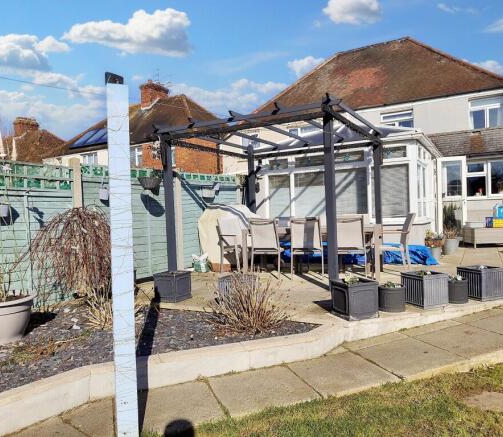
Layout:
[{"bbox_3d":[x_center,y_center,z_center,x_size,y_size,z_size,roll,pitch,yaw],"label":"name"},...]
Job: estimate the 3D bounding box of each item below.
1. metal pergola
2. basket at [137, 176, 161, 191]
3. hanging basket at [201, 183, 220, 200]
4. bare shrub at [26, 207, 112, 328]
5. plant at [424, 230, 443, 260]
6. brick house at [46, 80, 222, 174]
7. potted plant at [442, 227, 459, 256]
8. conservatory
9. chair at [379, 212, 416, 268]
[{"bbox_3d":[0.535,-0.211,7.007,2.601,2.326,3.060,-2,0,28],"label":"metal pergola"},{"bbox_3d":[-1.608,-0.546,6.834,0.377,0.214,0.377,-2,0,0],"label":"basket"},{"bbox_3d":[-0.885,-0.565,9.333,0.286,0.326,0.326,-2,0,29],"label":"hanging basket"},{"bbox_3d":[-1.970,0.487,4.845,1.071,1.204,1.071,-2,0,29],"label":"bare shrub"},{"bbox_3d":[3.647,0.541,8.772,0.367,0.612,0.367,-2,0,29],"label":"plant"},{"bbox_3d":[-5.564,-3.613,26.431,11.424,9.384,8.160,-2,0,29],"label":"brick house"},{"bbox_3d":[4.358,0.504,9.588,0.347,0.632,0.347,-2,0,29],"label":"potted plant"},{"bbox_3d":[2.405,-0.741,10.409,3.519,3.213,4.182,-2,0,29],"label":"conservatory"},{"bbox_3d":[2.433,0.405,7.192,0.632,0.969,0.581,-2,0,30],"label":"chair"}]

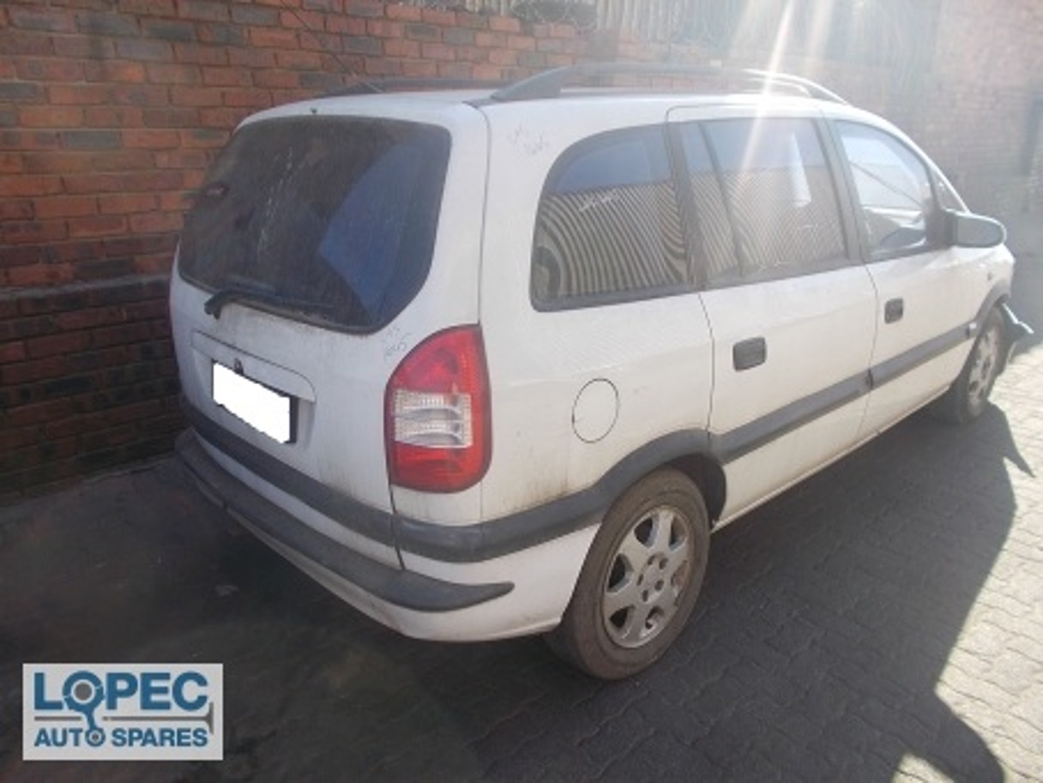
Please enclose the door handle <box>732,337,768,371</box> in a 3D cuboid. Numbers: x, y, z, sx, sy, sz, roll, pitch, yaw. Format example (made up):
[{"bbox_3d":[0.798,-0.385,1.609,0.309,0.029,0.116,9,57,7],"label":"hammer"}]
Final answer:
[{"bbox_3d":[0.664,-0.111,2.295,0.165,0.080,0.035,-19,24,-40],"label":"door handle"}]

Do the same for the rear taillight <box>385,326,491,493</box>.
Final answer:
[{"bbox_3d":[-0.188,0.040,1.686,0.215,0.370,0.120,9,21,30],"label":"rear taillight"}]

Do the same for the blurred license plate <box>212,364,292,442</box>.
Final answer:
[{"bbox_3d":[-0.753,0.023,2.179,0.025,0.120,0.500,-7,17,-43],"label":"blurred license plate"}]

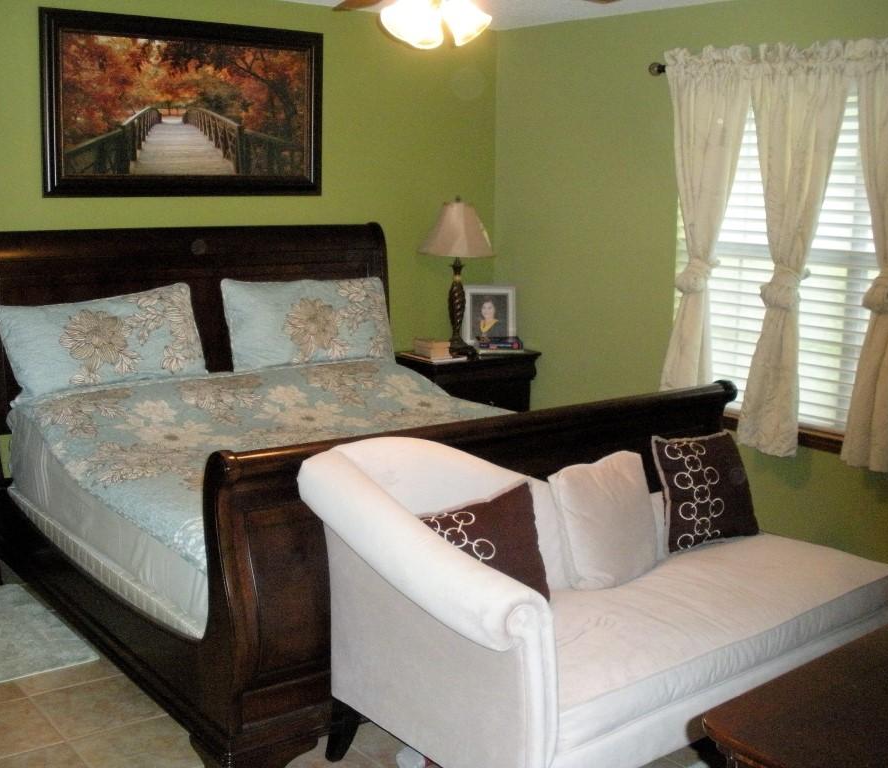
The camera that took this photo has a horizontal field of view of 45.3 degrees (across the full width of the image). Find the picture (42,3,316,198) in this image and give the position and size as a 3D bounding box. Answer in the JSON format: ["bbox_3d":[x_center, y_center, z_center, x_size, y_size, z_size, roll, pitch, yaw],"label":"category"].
[{"bbox_3d":[-1.150,-1.280,4.960,1.397,0.780,0.051,-7,13,-37],"label":"picture"}]

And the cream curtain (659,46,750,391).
[{"bbox_3d":[1.182,-0.651,4.958,0.112,1.765,0.469,-7,13,-37],"label":"cream curtain"}]

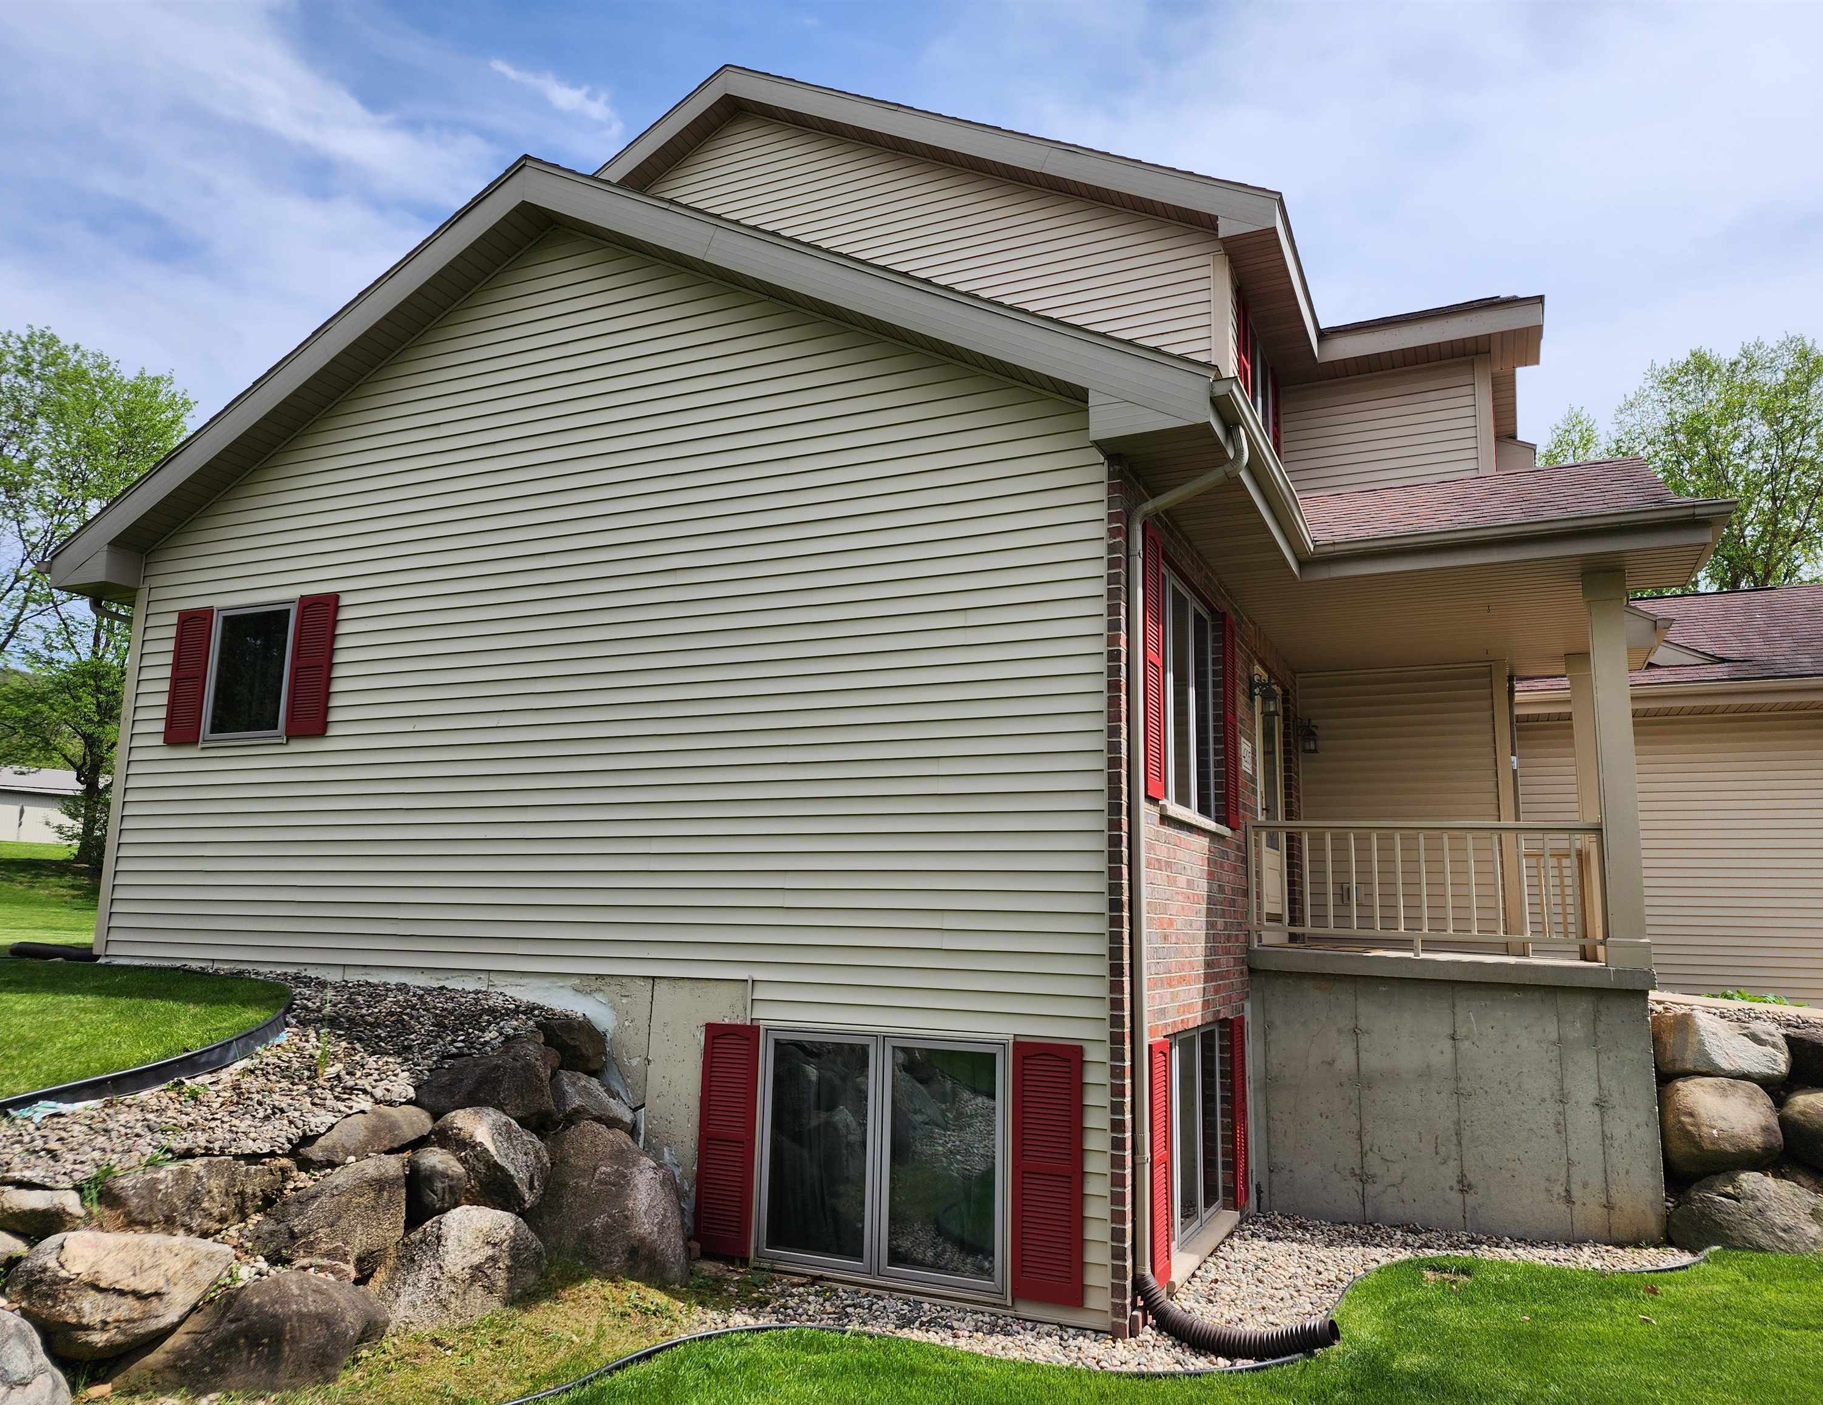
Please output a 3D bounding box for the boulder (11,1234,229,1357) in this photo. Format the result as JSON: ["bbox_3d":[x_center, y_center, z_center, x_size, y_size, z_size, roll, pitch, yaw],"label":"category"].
[{"bbox_3d":[-3.347,2.511,5.300,0.880,0.490,0.650,7,-11,-30],"label":"boulder"}]

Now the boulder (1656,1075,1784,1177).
[{"bbox_3d":[5.380,2.827,8.300,0.670,0.626,0.700,-3,-11,24],"label":"boulder"}]

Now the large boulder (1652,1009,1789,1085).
[{"bbox_3d":[5.497,2.349,8.500,0.794,0.485,0.700,-3,-11,24],"label":"large boulder"}]

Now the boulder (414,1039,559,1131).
[{"bbox_3d":[-2.167,1.953,6.369,0.689,0.440,0.550,6,-11,-28],"label":"boulder"}]

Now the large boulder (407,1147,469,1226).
[{"bbox_3d":[-2.395,2.468,6.350,0.325,0.369,0.400,4,-10,-19],"label":"large boulder"}]

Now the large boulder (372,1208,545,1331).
[{"bbox_3d":[-1.957,2.458,5.426,0.580,0.468,0.669,-8,-13,43],"label":"large boulder"}]

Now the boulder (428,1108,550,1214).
[{"bbox_3d":[-1.989,2.154,5.861,0.535,0.458,0.520,5,-10,-21],"label":"boulder"}]

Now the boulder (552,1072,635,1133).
[{"bbox_3d":[-1.727,2.159,6.746,0.435,0.331,0.400,3,-10,-11],"label":"boulder"}]

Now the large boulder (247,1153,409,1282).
[{"bbox_3d":[-2.782,2.463,5.950,0.671,0.555,0.600,5,-10,-23],"label":"large boulder"}]

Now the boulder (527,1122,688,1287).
[{"bbox_3d":[-1.554,2.561,6.386,0.792,0.783,0.720,4,-10,-16],"label":"boulder"}]

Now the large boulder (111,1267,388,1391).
[{"bbox_3d":[-2.427,2.322,4.621,0.884,0.353,0.520,5,-10,-21],"label":"large boulder"}]

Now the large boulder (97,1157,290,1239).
[{"bbox_3d":[-2.828,1.956,4.927,0.656,0.277,0.450,4,-10,-18],"label":"large boulder"}]

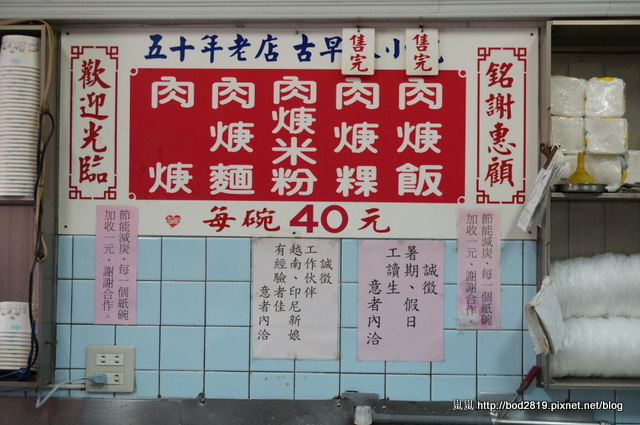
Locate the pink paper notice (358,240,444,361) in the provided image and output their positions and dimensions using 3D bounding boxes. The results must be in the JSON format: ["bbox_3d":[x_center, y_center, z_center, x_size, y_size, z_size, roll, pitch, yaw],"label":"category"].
[{"bbox_3d":[0.201,0.217,2.231,0.210,0.296,0.010,1,-2,2],"label":"pink paper notice"}]

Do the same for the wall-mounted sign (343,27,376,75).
[{"bbox_3d":[0.095,-0.398,2.240,0.079,0.115,0.010,1,-2,2],"label":"wall-mounted sign"}]

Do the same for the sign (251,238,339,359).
[{"bbox_3d":[-0.059,0.213,2.240,0.216,0.299,0.010,1,-2,2],"label":"sign"}]

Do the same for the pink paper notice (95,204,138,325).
[{"bbox_3d":[-0.507,0.130,2.254,0.105,0.293,0.010,1,-2,2],"label":"pink paper notice"}]

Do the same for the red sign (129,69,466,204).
[{"bbox_3d":[-0.059,-0.193,2.247,0.834,0.328,0.020,1,-2,2],"label":"red sign"}]

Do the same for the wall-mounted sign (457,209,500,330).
[{"bbox_3d":[0.391,0.139,2.225,0.104,0.294,0.010,1,-2,2],"label":"wall-mounted sign"}]

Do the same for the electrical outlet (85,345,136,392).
[{"bbox_3d":[-0.519,0.387,2.244,0.119,0.113,0.018,1,-2,2],"label":"electrical outlet"}]

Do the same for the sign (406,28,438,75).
[{"bbox_3d":[0.252,-0.396,2.235,0.079,0.115,0.010,1,-2,2],"label":"sign"}]

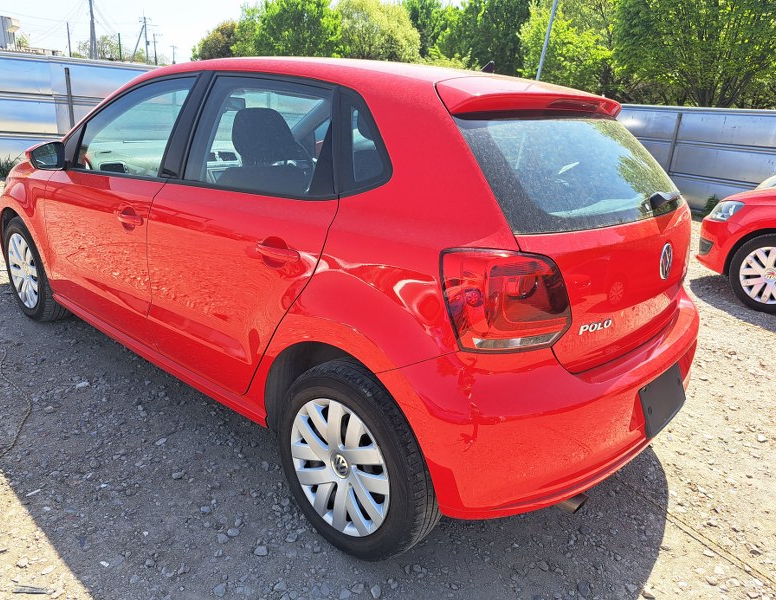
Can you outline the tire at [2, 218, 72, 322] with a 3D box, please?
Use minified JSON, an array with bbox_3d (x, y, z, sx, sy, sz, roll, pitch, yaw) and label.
[{"bbox_3d":[-1.990,-0.173,3.153,0.600,0.600,0.190,19,24,36],"label":"tire"}]

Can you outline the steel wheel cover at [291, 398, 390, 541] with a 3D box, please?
[{"bbox_3d":[-0.136,0.491,1.652,0.420,0.420,0.050,19,25,36],"label":"steel wheel cover"}]

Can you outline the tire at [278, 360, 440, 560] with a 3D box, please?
[{"bbox_3d":[-0.085,0.469,1.708,0.600,0.600,0.185,19,25,36],"label":"tire"}]

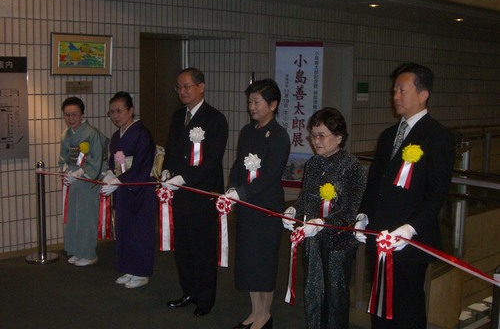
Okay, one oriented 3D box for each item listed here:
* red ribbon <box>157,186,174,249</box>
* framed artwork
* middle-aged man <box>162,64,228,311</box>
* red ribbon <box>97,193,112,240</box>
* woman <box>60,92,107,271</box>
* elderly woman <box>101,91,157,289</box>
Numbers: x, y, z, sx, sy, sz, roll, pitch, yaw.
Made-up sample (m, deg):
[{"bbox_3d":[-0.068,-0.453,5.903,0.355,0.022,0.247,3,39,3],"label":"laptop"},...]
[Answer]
[{"bbox_3d":[-0.550,0.358,4.420,0.120,0.420,0.050,5,8,32],"label":"red ribbon"},{"bbox_3d":[-1.610,-1.055,6.480,0.670,0.400,0.030,-6,9,-44],"label":"framed artwork"},{"bbox_3d":[-0.390,0.200,4.690,0.490,1.690,0.510,-6,9,-41],"label":"middle-aged man"},{"bbox_3d":[-1.095,0.372,5.120,0.120,0.370,0.050,5,8,35],"label":"red ribbon"},{"bbox_3d":[-1.485,0.148,5.950,0.460,1.480,0.450,7,9,42],"label":"woman"},{"bbox_3d":[-0.940,0.200,5.300,0.500,1.520,0.490,-6,9,-43],"label":"elderly woman"}]

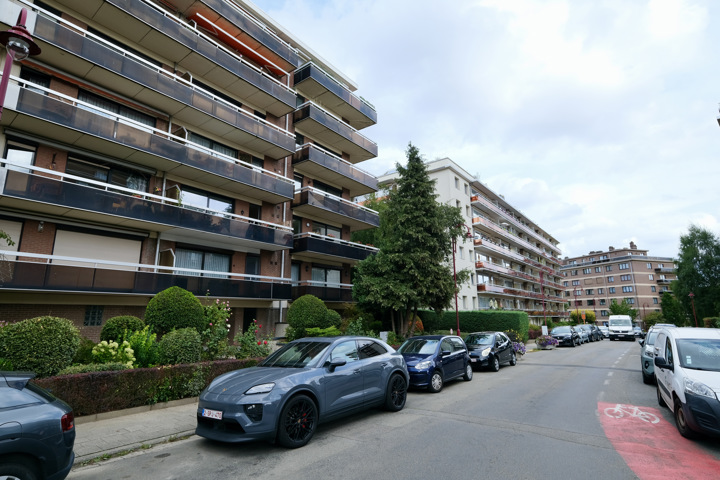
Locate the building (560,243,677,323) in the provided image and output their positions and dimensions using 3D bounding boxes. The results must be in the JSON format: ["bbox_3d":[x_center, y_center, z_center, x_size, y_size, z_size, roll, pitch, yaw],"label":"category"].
[{"bbox_3d":[70.581,14.697,94.932,17.000,19.290,23.000,4,-13,-19],"label":"building"}]

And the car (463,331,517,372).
[{"bbox_3d":[5.551,4.815,14.955,1.620,1.470,3.500,-10,-16,38],"label":"car"}]

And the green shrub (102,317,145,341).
[{"bbox_3d":[-7.668,3.149,10.928,1.150,1.360,1.200,-11,-16,39],"label":"green shrub"}]

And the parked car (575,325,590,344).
[{"bbox_3d":[19.865,8.744,31.480,1.750,1.500,4.100,-11,-17,39],"label":"parked car"}]

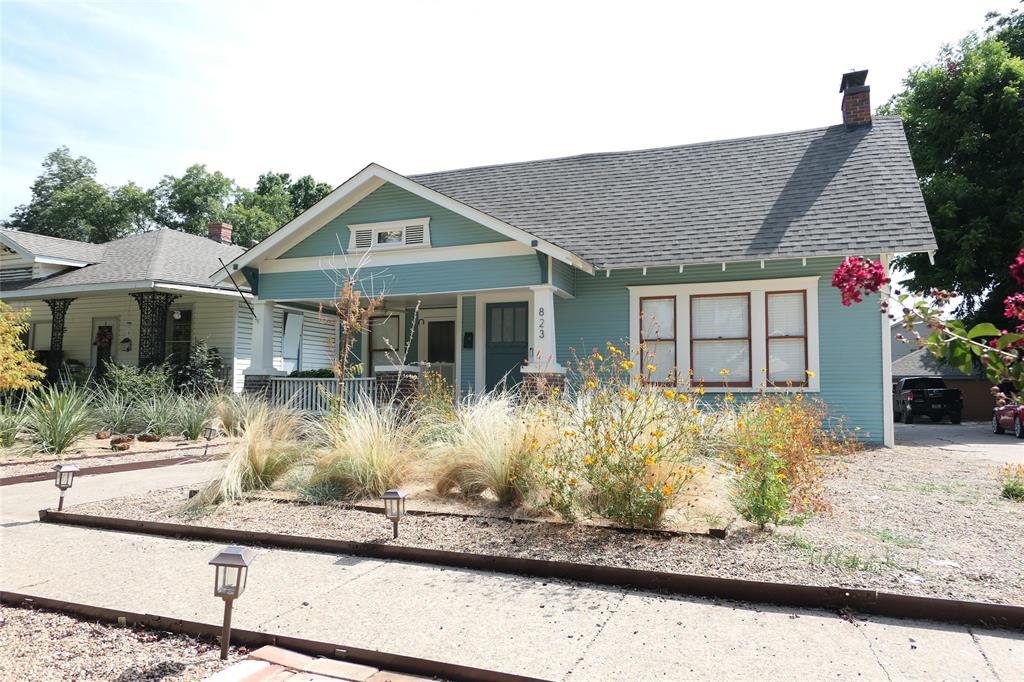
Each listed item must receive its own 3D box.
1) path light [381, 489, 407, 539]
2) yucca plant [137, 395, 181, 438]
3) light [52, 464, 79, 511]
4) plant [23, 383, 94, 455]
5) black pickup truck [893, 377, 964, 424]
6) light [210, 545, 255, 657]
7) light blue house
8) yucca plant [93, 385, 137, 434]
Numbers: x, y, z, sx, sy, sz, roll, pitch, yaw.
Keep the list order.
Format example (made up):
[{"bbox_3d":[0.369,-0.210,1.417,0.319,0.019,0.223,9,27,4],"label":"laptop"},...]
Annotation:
[{"bbox_3d":[-0.718,1.068,4.202,0.142,0.302,0.142,-2,-3,3],"label":"path light"},{"bbox_3d":[-6.225,1.277,12.075,0.740,0.750,0.740,2,-4,-27],"label":"yucca plant"},{"bbox_3d":[-3.470,1.133,5.274,0.139,0.345,0.139,2,-5,33],"label":"light"},{"bbox_3d":[-6.124,1.008,9.245,0.860,0.970,0.860,2,-4,-33],"label":"plant"},{"bbox_3d":[16.746,2.276,27.870,1.960,1.860,5.500,-1,-4,23],"label":"black pickup truck"},{"bbox_3d":[-1.056,0.986,2.550,0.137,0.410,0.137,4,0,-5],"label":"light"},{"bbox_3d":[1.832,-1.736,16.196,13.100,7.400,10.300,-1,-4,23],"label":"light blue house"},{"bbox_3d":[-7.169,1.230,12.365,0.780,0.870,0.780,2,-4,-30],"label":"yucca plant"}]

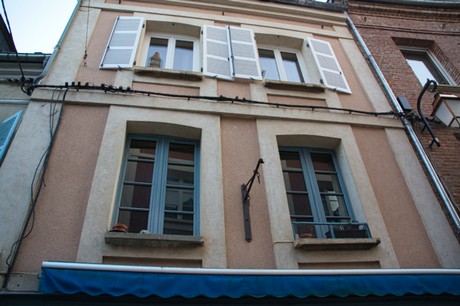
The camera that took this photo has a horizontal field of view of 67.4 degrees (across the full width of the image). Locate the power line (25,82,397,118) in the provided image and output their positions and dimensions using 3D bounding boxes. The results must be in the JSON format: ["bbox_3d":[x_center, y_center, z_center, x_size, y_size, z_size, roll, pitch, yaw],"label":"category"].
[{"bbox_3d":[-0.056,-0.864,5.636,6.006,0.196,0.110,3,-39,-9],"label":"power line"}]

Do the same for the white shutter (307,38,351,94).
[{"bbox_3d":[1.928,-1.758,6.793,0.493,1.655,0.050,0,-39,-4],"label":"white shutter"}]

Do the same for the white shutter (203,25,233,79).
[{"bbox_3d":[-0.235,-1.915,6.489,0.512,1.609,0.045,3,-39,-9],"label":"white shutter"}]

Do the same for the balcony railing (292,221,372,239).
[{"bbox_3d":[1.359,1.062,4.531,1.086,0.281,0.060,3,-39,-9],"label":"balcony railing"}]

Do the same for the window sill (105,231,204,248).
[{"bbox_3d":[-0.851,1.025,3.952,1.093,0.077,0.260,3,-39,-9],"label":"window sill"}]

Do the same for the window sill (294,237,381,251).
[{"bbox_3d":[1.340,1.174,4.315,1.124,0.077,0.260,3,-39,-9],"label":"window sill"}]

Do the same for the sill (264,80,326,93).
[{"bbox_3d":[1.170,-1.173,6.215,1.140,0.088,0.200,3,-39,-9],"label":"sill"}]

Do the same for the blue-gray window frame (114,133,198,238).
[{"bbox_3d":[-0.959,0.450,4.815,1.109,1.763,0.090,3,-39,-9],"label":"blue-gray window frame"}]

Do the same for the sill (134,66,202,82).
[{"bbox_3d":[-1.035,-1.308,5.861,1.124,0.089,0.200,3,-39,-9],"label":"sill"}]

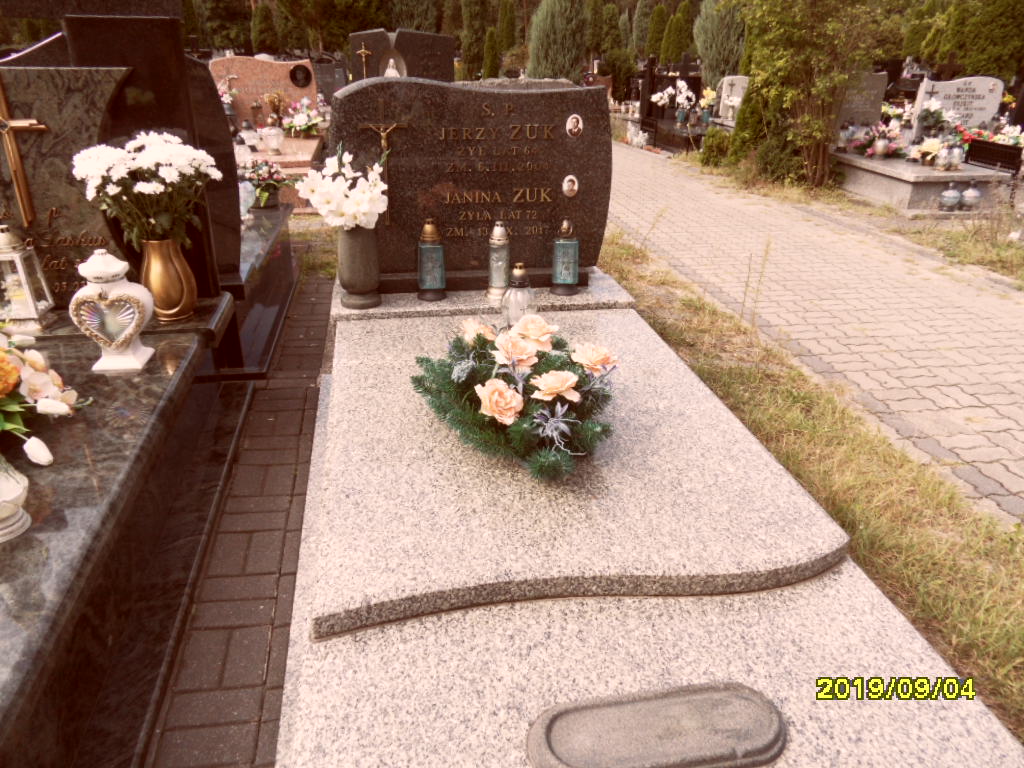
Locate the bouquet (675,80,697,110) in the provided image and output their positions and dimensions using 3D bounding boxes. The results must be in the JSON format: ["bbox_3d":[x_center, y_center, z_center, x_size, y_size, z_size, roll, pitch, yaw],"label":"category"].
[{"bbox_3d":[2.497,-4.139,10.190,0.298,0.400,0.268,-4,27,-10],"label":"bouquet"}]

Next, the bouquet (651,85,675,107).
[{"bbox_3d":[2.219,-4.216,10.434,0.371,0.314,0.297,-4,27,-10],"label":"bouquet"}]

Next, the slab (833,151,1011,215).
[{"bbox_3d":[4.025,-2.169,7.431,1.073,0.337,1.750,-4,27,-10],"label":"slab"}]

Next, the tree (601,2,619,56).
[{"bbox_3d":[4.209,-14.889,30.996,0.769,3.110,0.769,-4,26,-10],"label":"tree"}]

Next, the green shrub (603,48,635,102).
[{"bbox_3d":[1.988,-5.737,13.267,0.593,0.962,0.593,-4,27,-10],"label":"green shrub"}]

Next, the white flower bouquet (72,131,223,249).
[{"bbox_3d":[-1.163,-0.622,2.286,0.438,0.363,0.372,-4,27,-10],"label":"white flower bouquet"}]

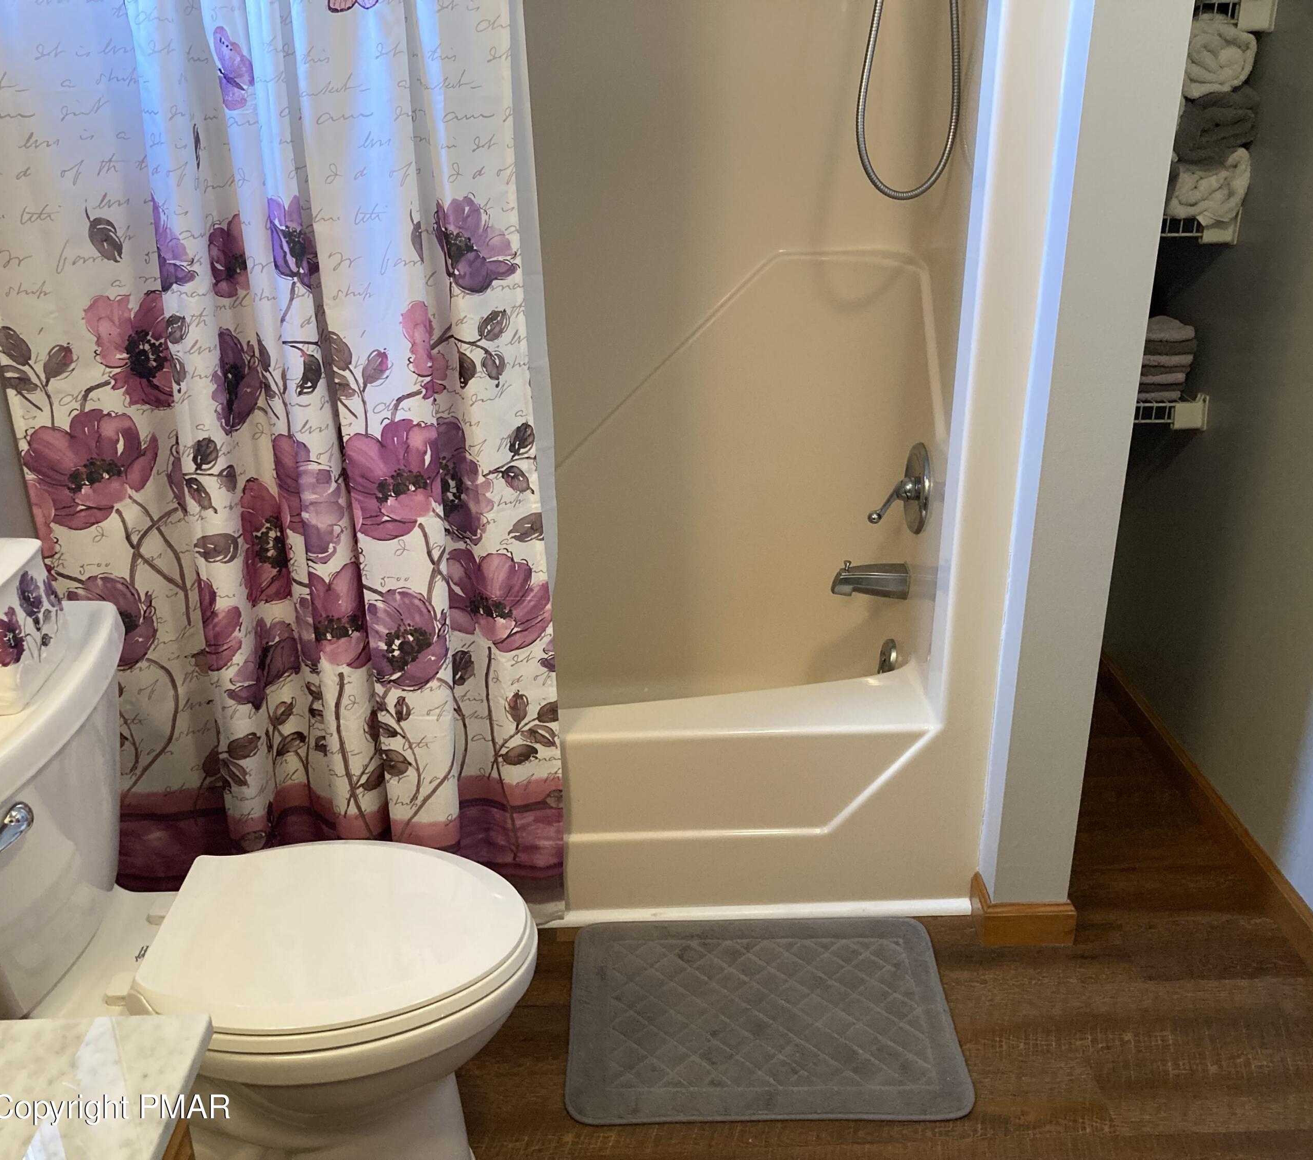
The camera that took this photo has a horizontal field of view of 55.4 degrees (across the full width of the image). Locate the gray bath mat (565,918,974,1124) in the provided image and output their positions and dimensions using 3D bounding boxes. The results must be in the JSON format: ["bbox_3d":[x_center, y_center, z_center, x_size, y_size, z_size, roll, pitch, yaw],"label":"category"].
[{"bbox_3d":[0.163,0.680,1.973,0.596,0.013,0.433,-1,23,0],"label":"gray bath mat"}]

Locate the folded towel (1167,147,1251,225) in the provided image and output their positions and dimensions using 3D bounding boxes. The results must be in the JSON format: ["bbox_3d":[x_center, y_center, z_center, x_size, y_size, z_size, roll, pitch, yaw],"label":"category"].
[{"bbox_3d":[0.972,-0.749,2.328,0.138,0.120,0.270,-1,23,-1],"label":"folded towel"}]

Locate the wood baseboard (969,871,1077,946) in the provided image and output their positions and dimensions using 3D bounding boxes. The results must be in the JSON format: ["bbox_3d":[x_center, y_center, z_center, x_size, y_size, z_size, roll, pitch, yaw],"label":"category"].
[{"bbox_3d":[0.624,0.564,2.143,0.159,0.078,0.095,-1,23,-1],"label":"wood baseboard"}]

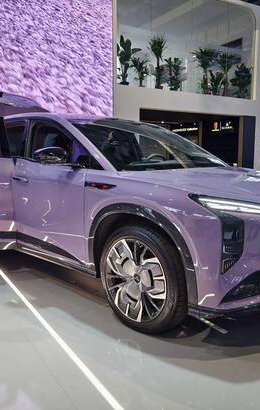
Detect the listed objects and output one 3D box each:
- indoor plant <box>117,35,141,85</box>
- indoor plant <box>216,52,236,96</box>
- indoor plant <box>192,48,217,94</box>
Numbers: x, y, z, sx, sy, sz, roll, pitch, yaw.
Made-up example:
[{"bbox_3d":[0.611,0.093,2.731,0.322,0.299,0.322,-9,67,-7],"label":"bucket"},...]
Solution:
[{"bbox_3d":[-0.030,-3.585,9.049,0.611,1.241,0.581,-5,9,-30],"label":"indoor plant"},{"bbox_3d":[2.849,-3.842,10.799,0.630,1.300,0.598,-5,9,-30],"label":"indoor plant"},{"bbox_3d":[2.110,-3.772,10.366,0.714,1.305,0.679,0,8,0],"label":"indoor plant"}]

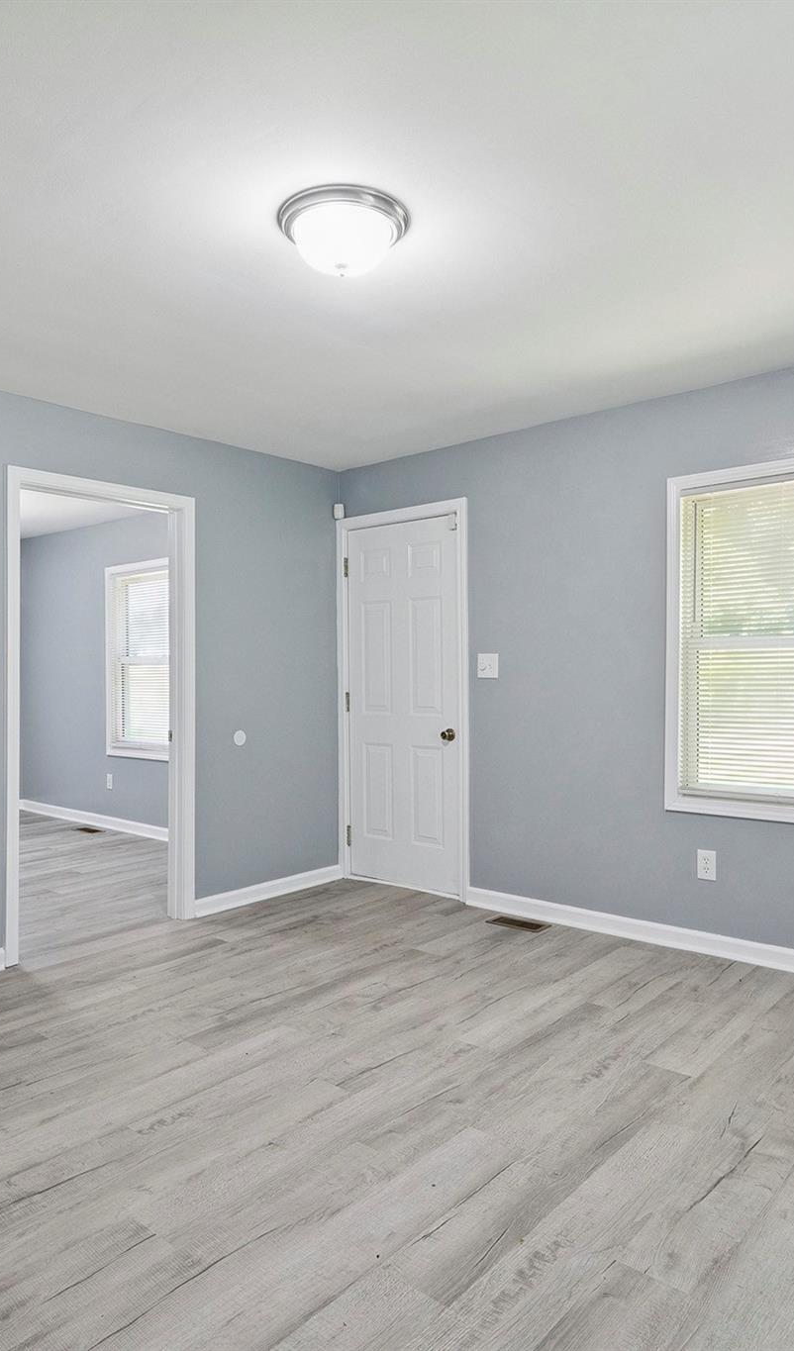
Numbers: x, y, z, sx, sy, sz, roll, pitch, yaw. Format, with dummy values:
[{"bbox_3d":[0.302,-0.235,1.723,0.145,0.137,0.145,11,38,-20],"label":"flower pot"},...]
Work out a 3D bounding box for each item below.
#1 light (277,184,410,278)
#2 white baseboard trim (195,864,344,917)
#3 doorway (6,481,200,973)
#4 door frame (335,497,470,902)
[{"bbox_3d":[-0.140,-1.134,2.249,0.354,0.142,0.354,0,0,0],"label":"light"},{"bbox_3d":[-0.653,1.159,4.599,0.020,0.088,1.032,0,0,42],"label":"white baseboard trim"},{"bbox_3d":[-1.359,0.167,3.905,0.140,2.090,0.927,0,0,42],"label":"doorway"},{"bbox_3d":[0.051,0.137,4.809,0.941,2.152,0.120,0,0,42],"label":"door frame"}]

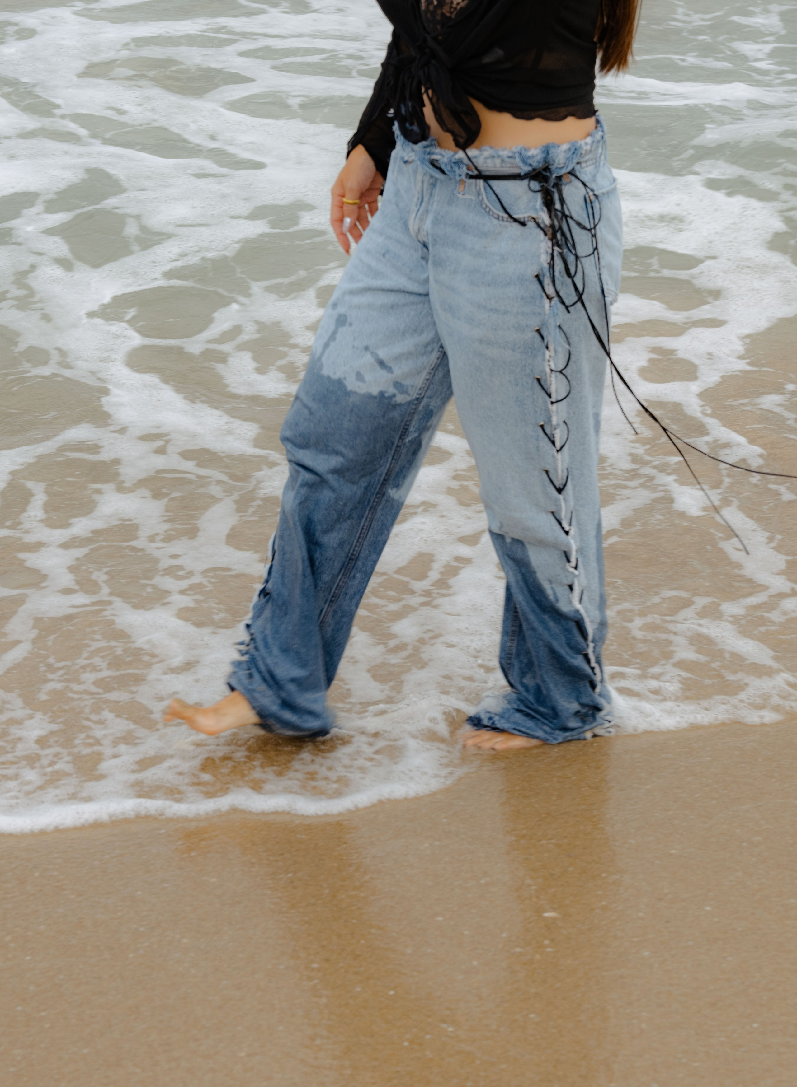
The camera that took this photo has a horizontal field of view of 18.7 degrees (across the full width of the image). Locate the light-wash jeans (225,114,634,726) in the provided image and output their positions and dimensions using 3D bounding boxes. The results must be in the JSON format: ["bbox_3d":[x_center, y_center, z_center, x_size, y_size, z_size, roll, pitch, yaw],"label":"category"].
[{"bbox_3d":[0.043,-0.163,3.804,0.600,0.980,0.430,-9,21,-24],"label":"light-wash jeans"}]

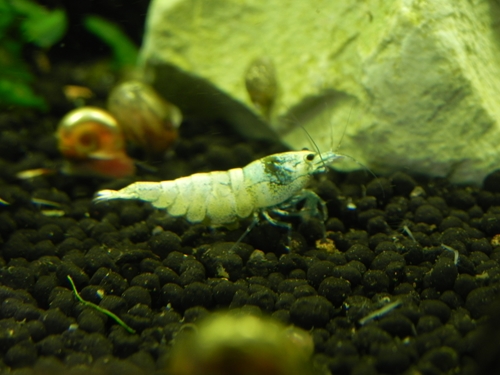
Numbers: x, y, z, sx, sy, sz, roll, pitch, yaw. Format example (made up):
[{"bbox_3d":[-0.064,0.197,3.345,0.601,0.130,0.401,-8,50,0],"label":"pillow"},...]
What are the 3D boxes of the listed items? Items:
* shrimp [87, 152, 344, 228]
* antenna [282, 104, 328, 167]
[{"bbox_3d":[-0.003,0.000,0.160,0.026,0.007,0.005,-7,18,-8],"label":"shrimp"},{"bbox_3d":[0.006,-0.005,0.160,0.004,0.006,0.002,-3,17,-9],"label":"antenna"}]

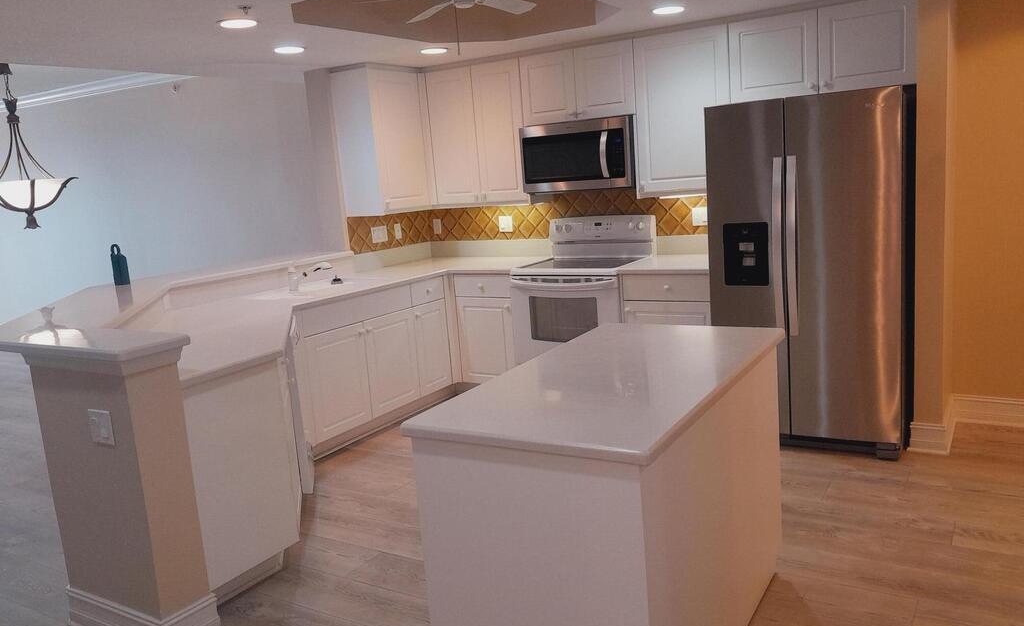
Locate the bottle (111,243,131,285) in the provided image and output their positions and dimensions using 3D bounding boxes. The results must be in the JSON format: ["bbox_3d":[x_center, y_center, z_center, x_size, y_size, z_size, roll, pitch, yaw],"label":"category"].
[{"bbox_3d":[-2.180,-0.268,4.435,0.082,0.235,0.082,2,12,32],"label":"bottle"}]

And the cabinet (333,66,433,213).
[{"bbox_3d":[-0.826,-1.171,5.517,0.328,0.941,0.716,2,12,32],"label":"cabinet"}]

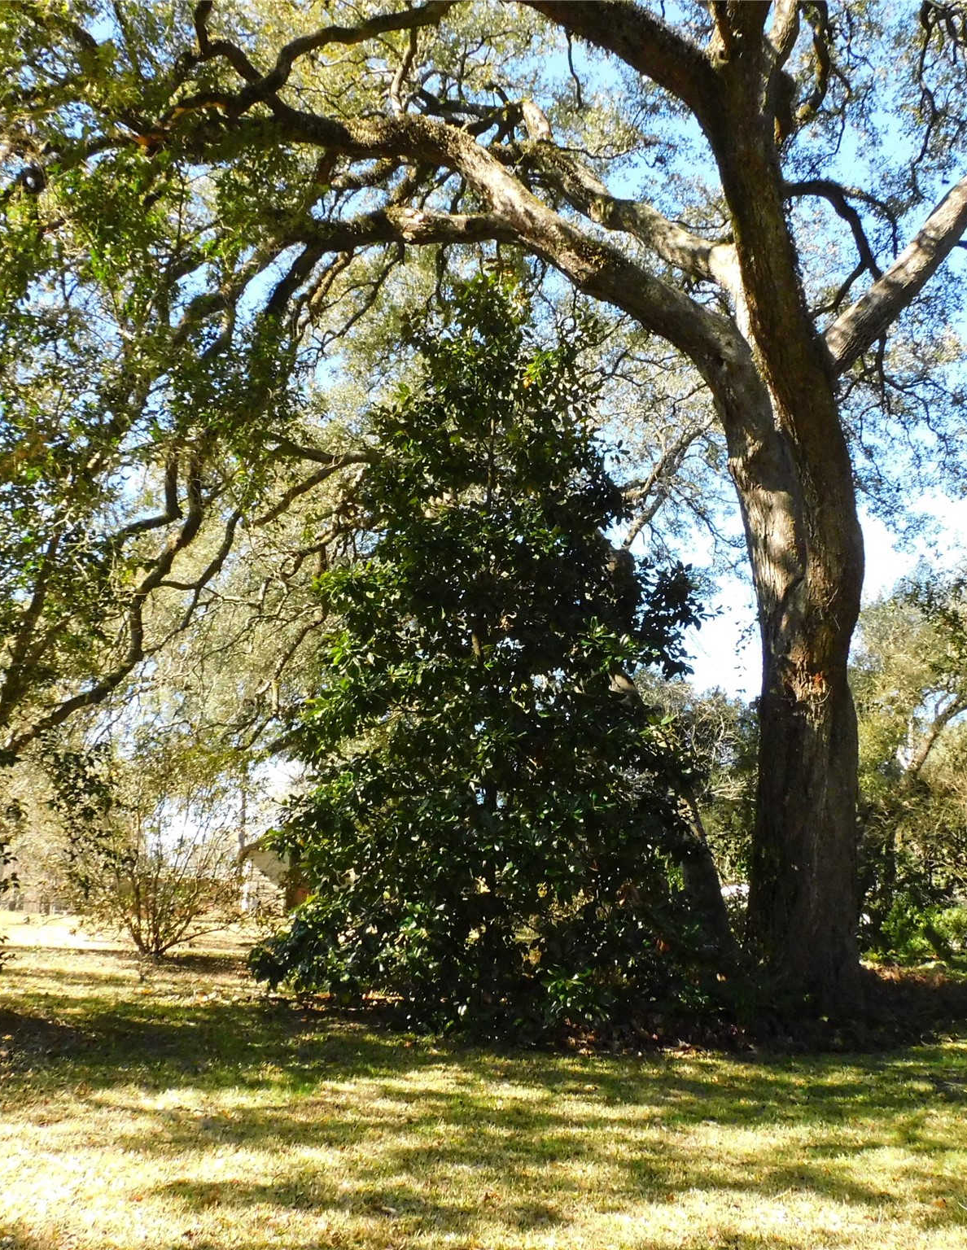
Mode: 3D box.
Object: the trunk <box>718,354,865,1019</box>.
[{"bbox_3d":[3.422,0.508,12.445,1.569,6.876,1.400,0,-11,0],"label":"trunk"}]

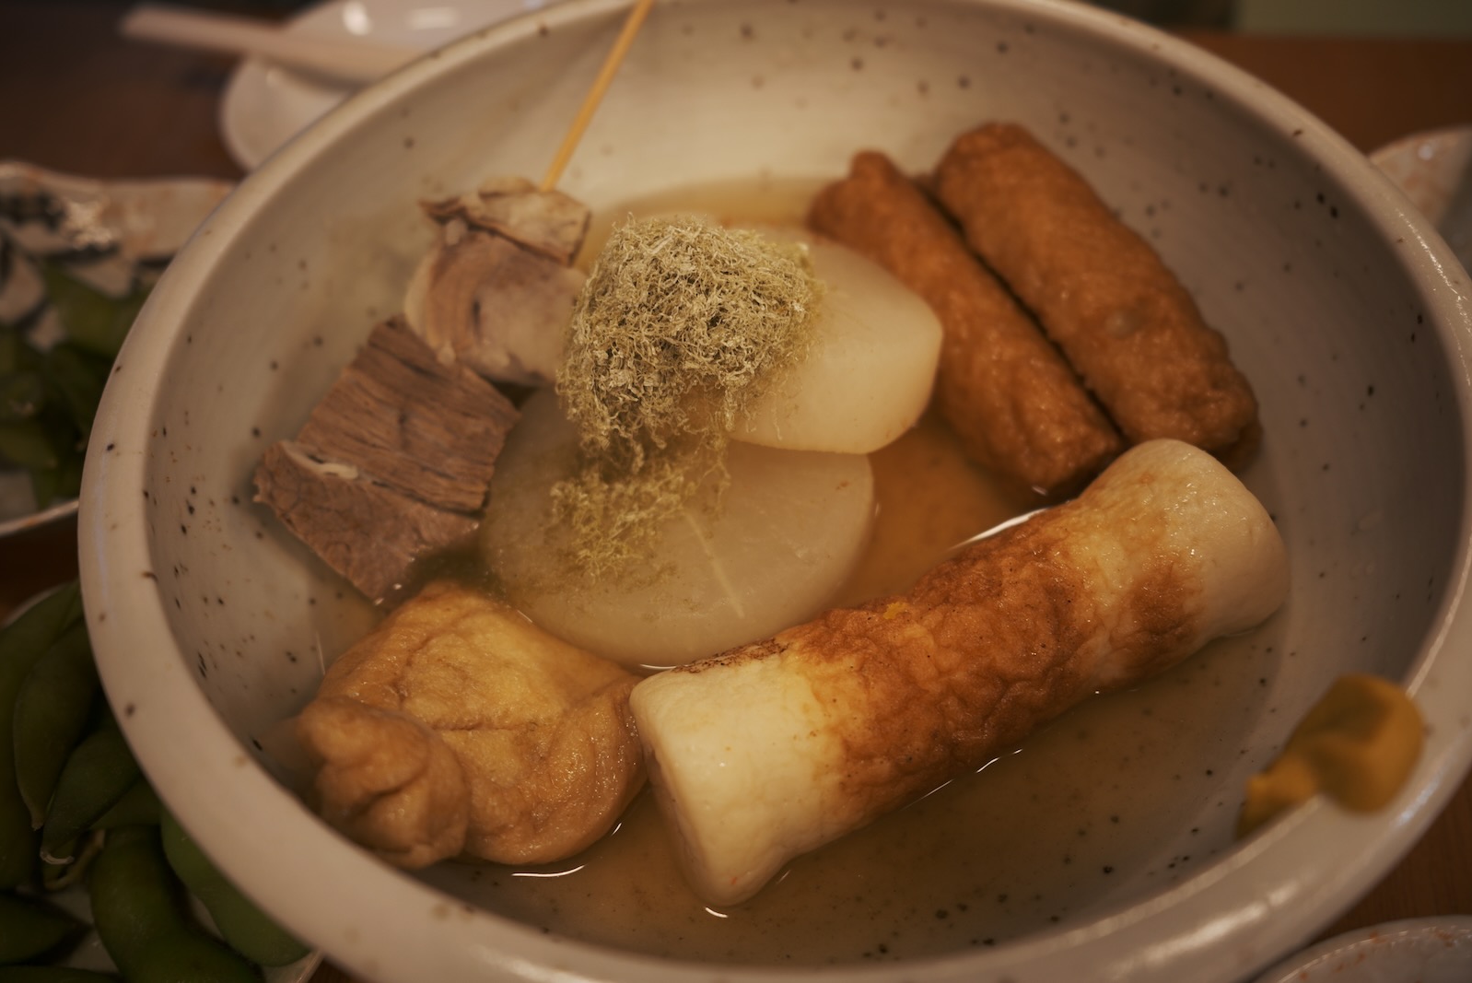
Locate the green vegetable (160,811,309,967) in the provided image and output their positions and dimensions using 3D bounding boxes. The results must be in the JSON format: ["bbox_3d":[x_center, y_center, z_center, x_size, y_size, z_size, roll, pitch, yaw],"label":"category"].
[{"bbox_3d":[-0.091,0.068,0.178,0.048,0.011,0.015,35,64,25],"label":"green vegetable"}]

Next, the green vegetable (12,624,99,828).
[{"bbox_3d":[-0.126,0.041,0.186,0.014,0.011,0.050,-9,55,-2],"label":"green vegetable"}]

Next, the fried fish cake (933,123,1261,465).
[{"bbox_3d":[0.075,-0.045,0.212,0.030,0.030,0.091,-24,65,-13],"label":"fried fish cake"}]

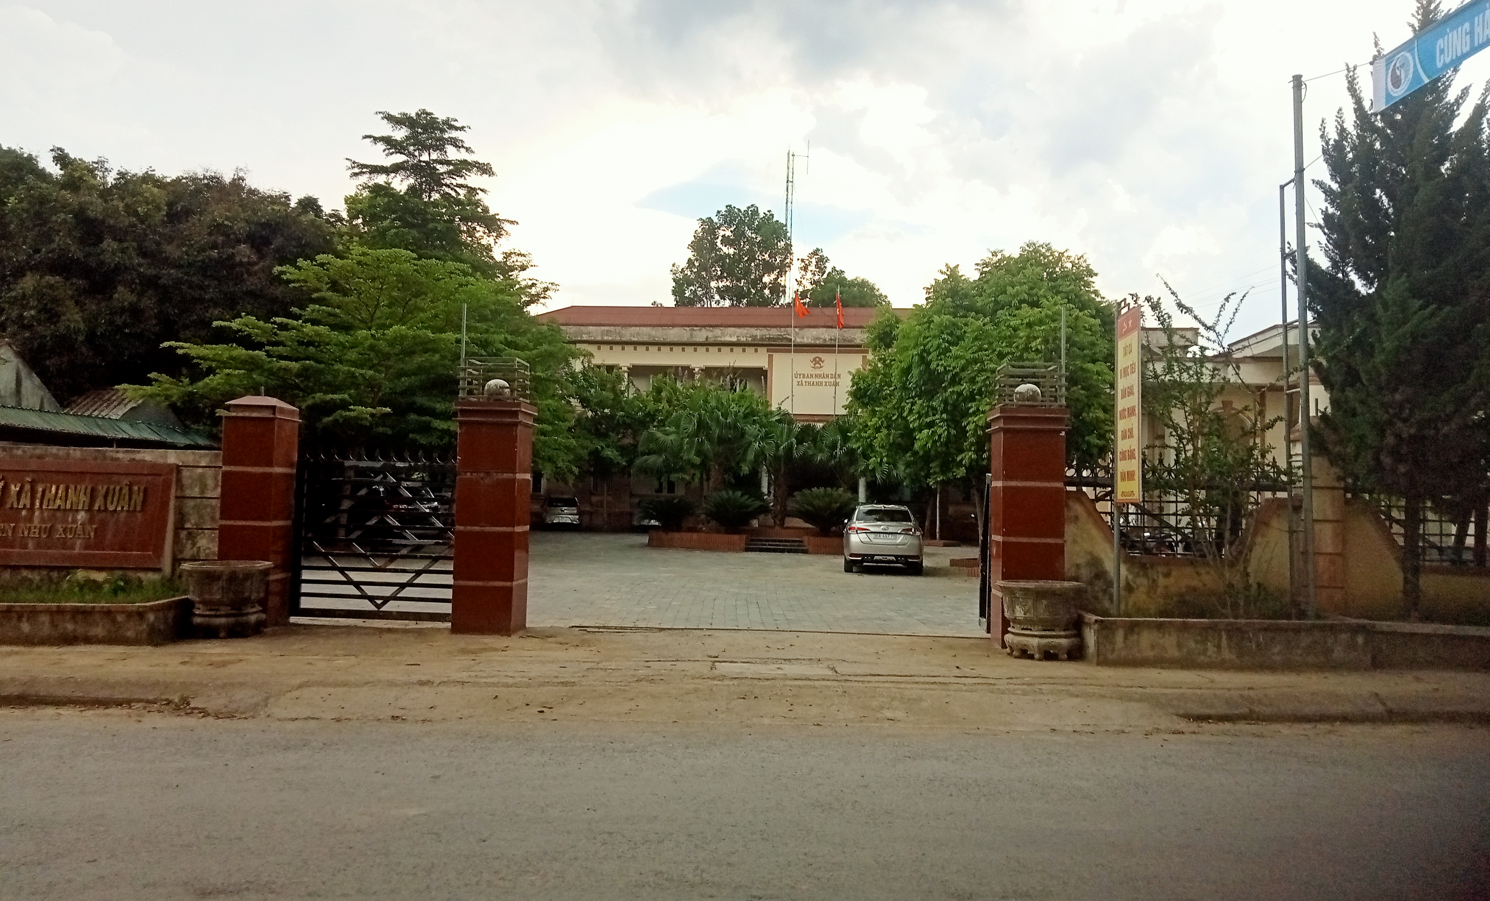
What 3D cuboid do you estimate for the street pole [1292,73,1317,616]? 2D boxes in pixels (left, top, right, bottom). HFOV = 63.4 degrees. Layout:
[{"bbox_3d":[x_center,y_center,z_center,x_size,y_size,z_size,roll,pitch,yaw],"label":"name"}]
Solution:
[{"bbox_3d":[5.575,-1.069,12.021,0.090,5.443,0.090,0,-3,3],"label":"street pole"}]

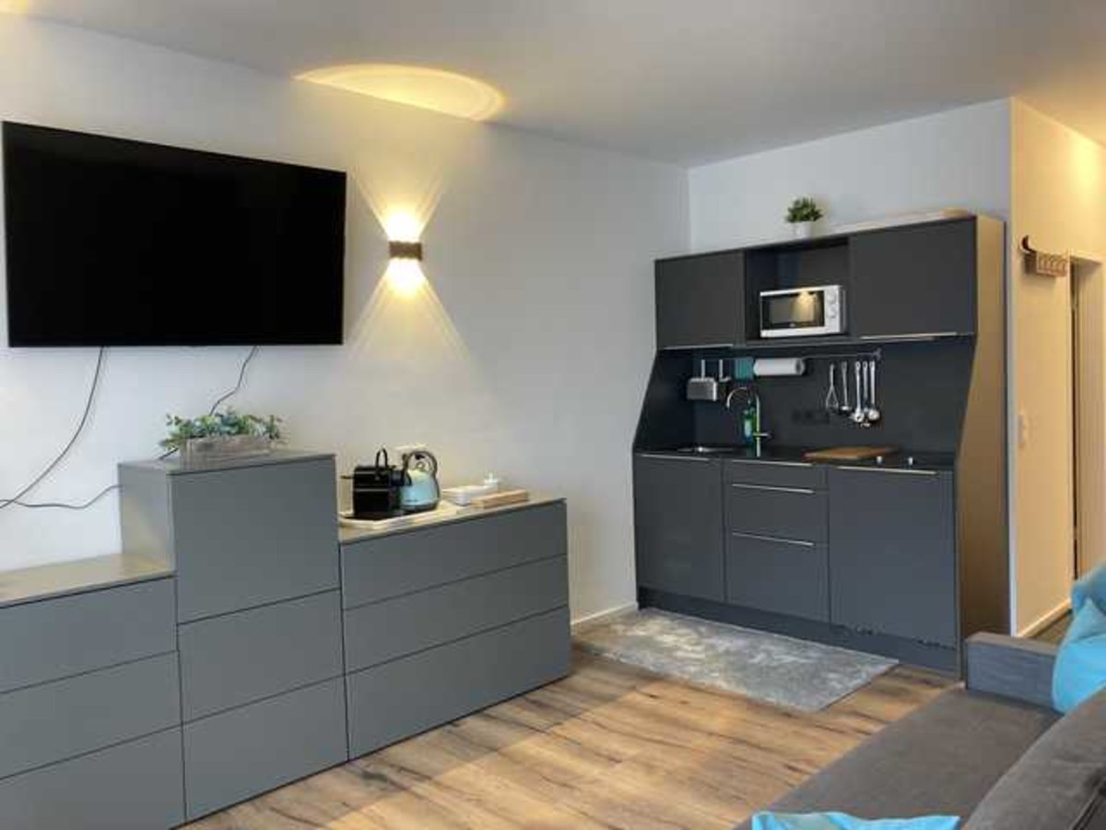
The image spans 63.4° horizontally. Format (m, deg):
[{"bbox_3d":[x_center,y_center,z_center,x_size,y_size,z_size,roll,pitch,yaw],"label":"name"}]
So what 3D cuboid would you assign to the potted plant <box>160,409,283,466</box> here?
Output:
[{"bbox_3d":[-1.200,0.073,3.249,0.170,0.176,0.390,1,4,45],"label":"potted plant"}]

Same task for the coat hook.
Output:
[{"bbox_3d":[2.468,-0.785,4.486,0.550,0.180,0.075,-5,4,-45],"label":"coat hook"}]

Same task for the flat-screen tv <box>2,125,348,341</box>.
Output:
[{"bbox_3d":[-1.323,-0.609,3.299,1.235,0.708,0.060,-5,11,-45],"label":"flat-screen tv"}]

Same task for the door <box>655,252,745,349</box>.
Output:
[{"bbox_3d":[0.822,-0.627,4.995,0.022,0.493,0.587,-5,4,-45],"label":"door"}]

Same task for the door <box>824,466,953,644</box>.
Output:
[{"bbox_3d":[1.568,0.642,4.161,0.025,0.780,0.600,-5,4,-45],"label":"door"}]

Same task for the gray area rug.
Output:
[{"bbox_3d":[0.791,1.164,4.441,1.510,0.015,0.810,1,4,45],"label":"gray area rug"}]

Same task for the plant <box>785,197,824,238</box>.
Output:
[{"bbox_3d":[1.344,-1.033,4.769,0.192,0.242,0.192,1,4,45],"label":"plant"}]

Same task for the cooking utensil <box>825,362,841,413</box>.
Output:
[{"bbox_3d":[1.522,-0.148,4.868,0.055,0.270,0.085,-5,4,-45],"label":"cooking utensil"}]

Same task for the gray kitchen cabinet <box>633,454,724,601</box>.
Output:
[{"bbox_3d":[0.901,0.597,5.197,0.613,0.780,0.570,1,4,45],"label":"gray kitchen cabinet"}]

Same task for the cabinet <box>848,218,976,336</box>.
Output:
[{"bbox_3d":[1.811,-0.639,4.364,0.596,0.528,0.320,1,4,45],"label":"cabinet"}]

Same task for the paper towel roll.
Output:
[{"bbox_3d":[1.261,-0.270,4.985,0.262,0.105,0.105,1,4,45],"label":"paper towel roll"}]

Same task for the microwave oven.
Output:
[{"bbox_3d":[1.396,-0.542,4.790,0.335,0.250,0.458,-5,4,-45],"label":"microwave oven"}]

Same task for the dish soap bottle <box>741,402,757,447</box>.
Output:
[{"bbox_3d":[1.128,0.050,5.140,0.078,0.260,0.055,0,3,30],"label":"dish soap bottle"}]

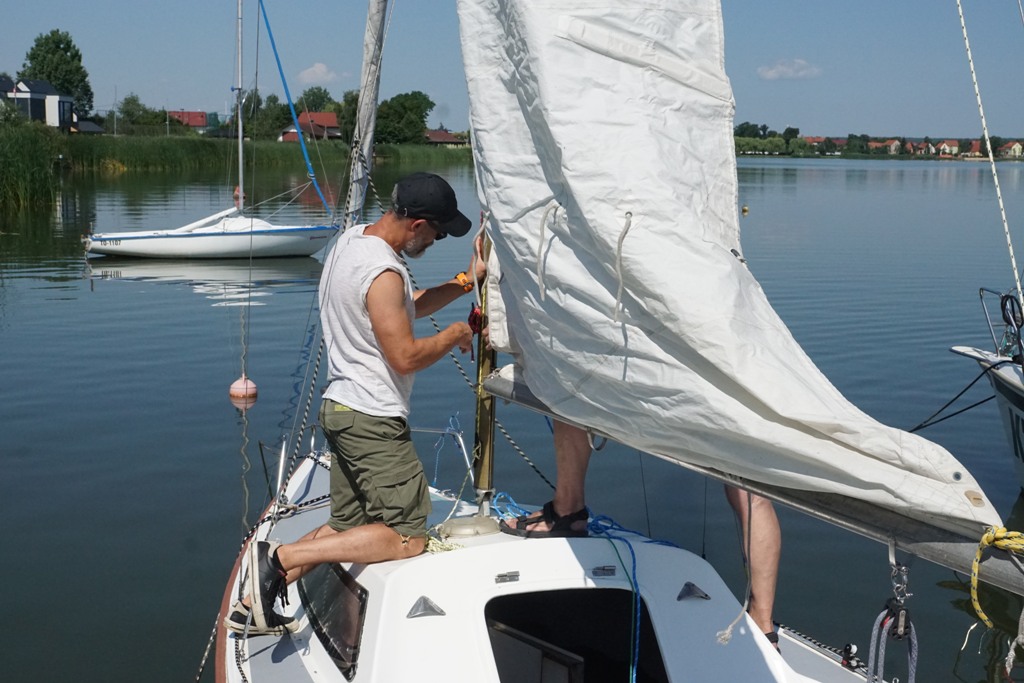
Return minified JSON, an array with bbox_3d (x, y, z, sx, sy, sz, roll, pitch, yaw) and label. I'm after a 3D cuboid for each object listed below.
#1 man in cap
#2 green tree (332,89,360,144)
[{"bbox_3d":[-0.513,0.195,4.880,0.800,1.500,0.580,-2,8,-18],"label":"man in cap"},{"bbox_3d":[-31.662,-43.916,290.000,6.300,11.500,6.300,0,7,0],"label":"green tree"}]

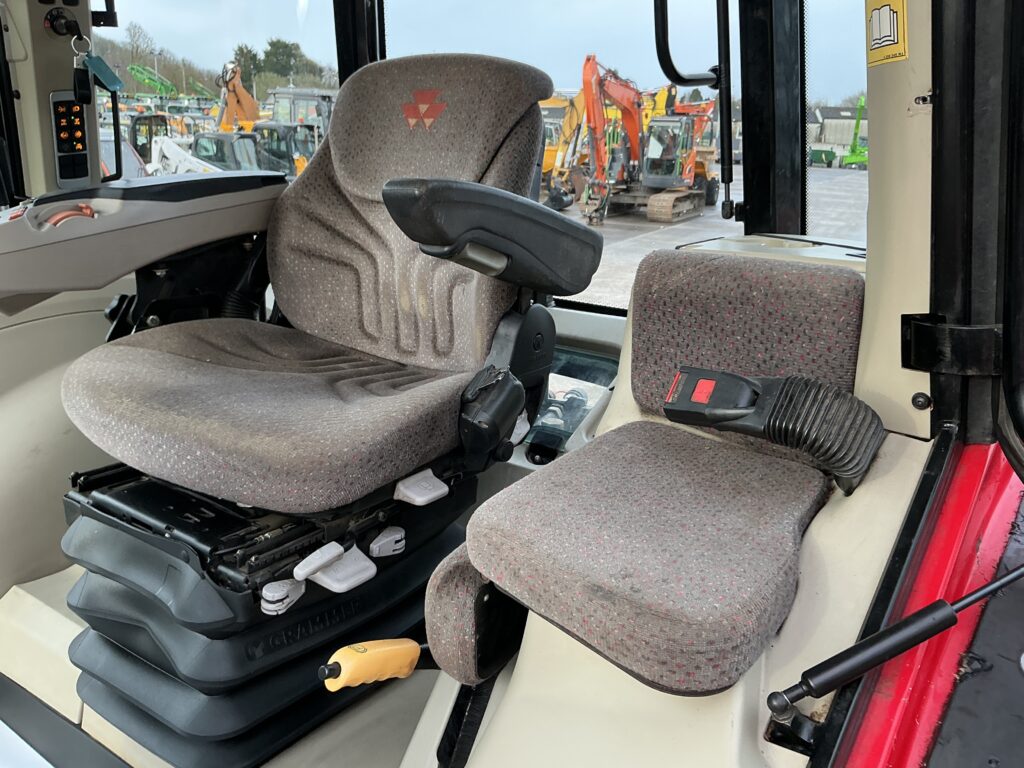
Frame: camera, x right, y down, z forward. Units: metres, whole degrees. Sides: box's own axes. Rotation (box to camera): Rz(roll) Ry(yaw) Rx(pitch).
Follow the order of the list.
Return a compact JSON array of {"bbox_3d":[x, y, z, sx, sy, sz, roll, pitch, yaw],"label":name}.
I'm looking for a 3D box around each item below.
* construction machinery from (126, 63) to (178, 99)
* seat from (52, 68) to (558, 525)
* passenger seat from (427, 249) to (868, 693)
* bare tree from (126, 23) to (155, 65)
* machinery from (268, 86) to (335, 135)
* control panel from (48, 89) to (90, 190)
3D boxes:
[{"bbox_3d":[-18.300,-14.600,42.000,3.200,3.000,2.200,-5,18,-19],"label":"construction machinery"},{"bbox_3d":[-0.279,-0.181,1.187,0.530,0.590,0.590,14,21,35],"label":"seat"},{"bbox_3d":[0.180,0.080,1.045,0.410,0.450,0.430,16,22,39],"label":"passenger seat"},{"bbox_3d":[-58.463,-52.813,130.000,4.800,8.000,4.800,1,17,0],"label":"bare tree"},{"bbox_3d":[-4.700,-5.000,18.800,2.100,2.800,3.800,-1,17,-8],"label":"machinery"},{"bbox_3d":[-0.763,-0.420,1.430,0.060,0.164,0.018,-15,23,-43],"label":"control panel"}]

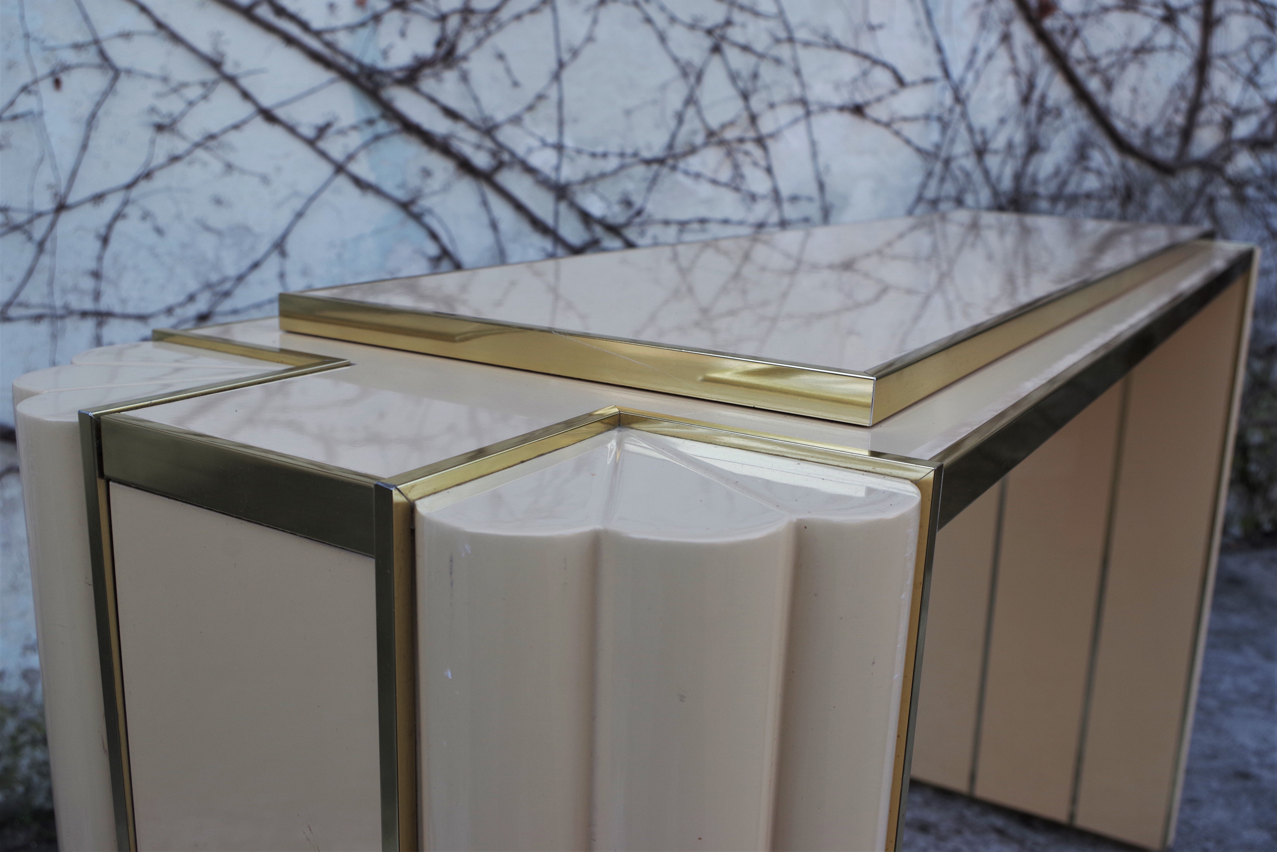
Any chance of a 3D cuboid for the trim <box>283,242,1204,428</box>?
[{"bbox_3d":[0.247,-0.137,0.981,0.299,0.018,1.135,10,16,29],"label":"trim"}]

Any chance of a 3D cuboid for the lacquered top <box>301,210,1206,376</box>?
[{"bbox_3d":[0.247,-0.138,0.981,0.291,0.016,1.127,10,16,29],"label":"lacquered top"}]

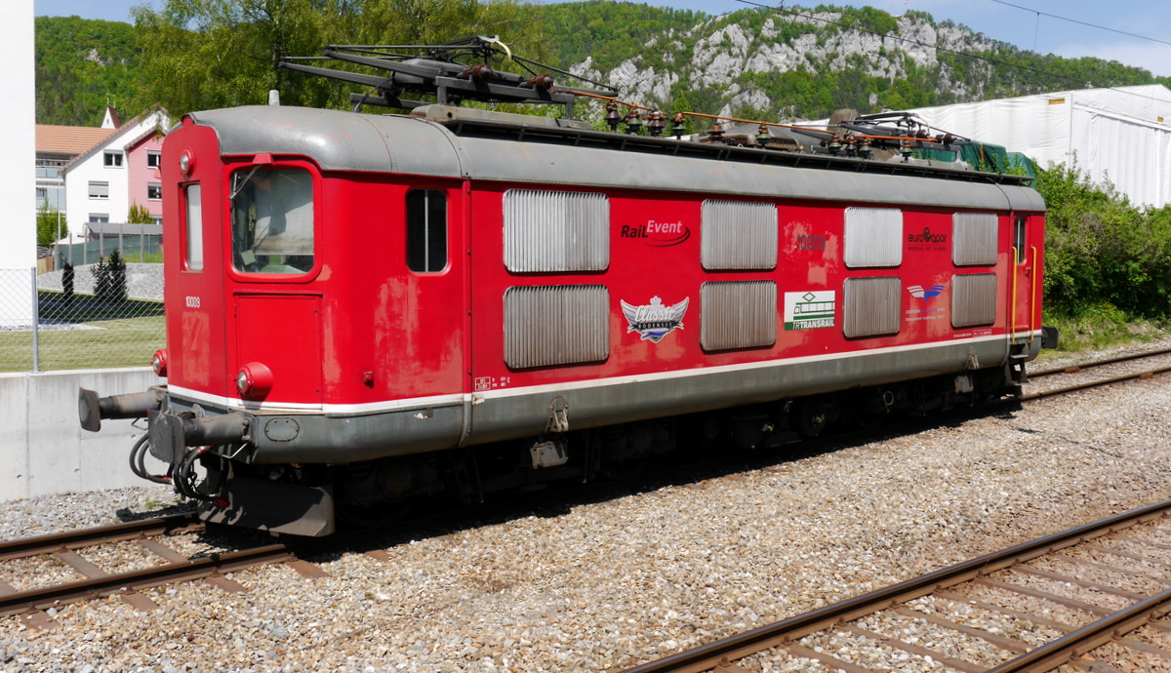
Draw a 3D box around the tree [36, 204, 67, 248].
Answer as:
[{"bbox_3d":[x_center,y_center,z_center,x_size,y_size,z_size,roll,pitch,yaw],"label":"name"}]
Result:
[{"bbox_3d":[-39.773,-8.113,80.000,3.000,3.900,3.000,-3,6,-34],"label":"tree"}]

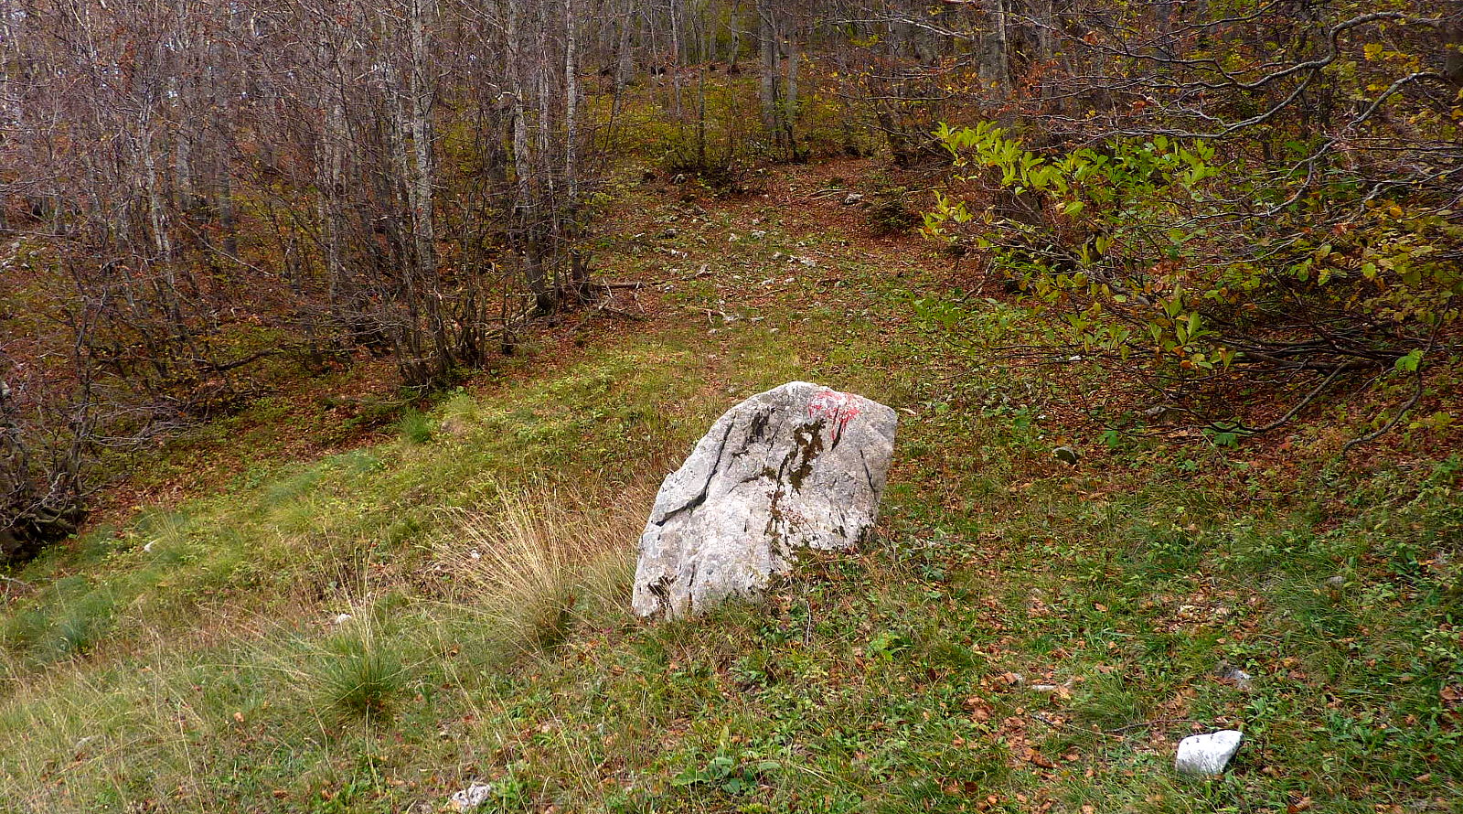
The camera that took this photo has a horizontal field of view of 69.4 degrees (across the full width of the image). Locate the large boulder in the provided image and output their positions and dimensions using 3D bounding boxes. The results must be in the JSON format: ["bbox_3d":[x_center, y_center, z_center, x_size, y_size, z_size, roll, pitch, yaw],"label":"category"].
[{"bbox_3d":[0.143,0.415,4.650,1.100,0.980,0.720,-1,4,-16],"label":"large boulder"}]

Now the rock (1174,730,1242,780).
[{"bbox_3d":[1.349,0.982,2.980,0.185,0.115,0.140,0,4,-6],"label":"rock"}]

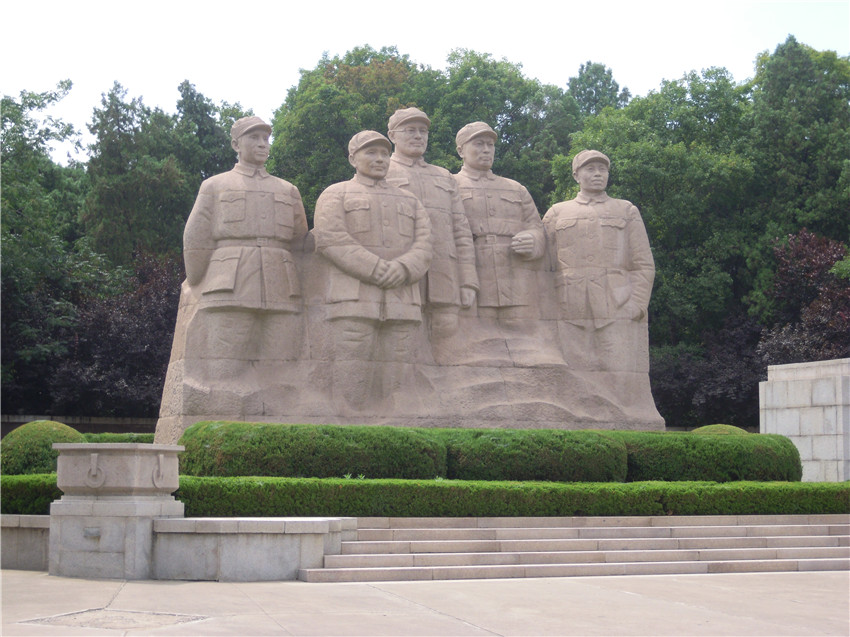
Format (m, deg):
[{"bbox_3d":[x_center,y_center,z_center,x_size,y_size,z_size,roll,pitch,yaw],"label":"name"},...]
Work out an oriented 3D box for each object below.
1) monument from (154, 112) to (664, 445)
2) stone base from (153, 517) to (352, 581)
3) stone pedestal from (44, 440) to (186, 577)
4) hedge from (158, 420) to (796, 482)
[{"bbox_3d":[-0.189,-0.259,29.862,9.563,7.650,2.400,2,-6,-21],"label":"monument"},{"bbox_3d":[-2.252,3.106,20.864,2.560,0.790,1.250,0,-6,1],"label":"stone base"},{"bbox_3d":[-4.222,2.644,21.384,1.311,1.790,1.311,-2,-6,23],"label":"stone pedestal"},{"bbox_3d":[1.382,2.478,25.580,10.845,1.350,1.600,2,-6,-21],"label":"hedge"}]

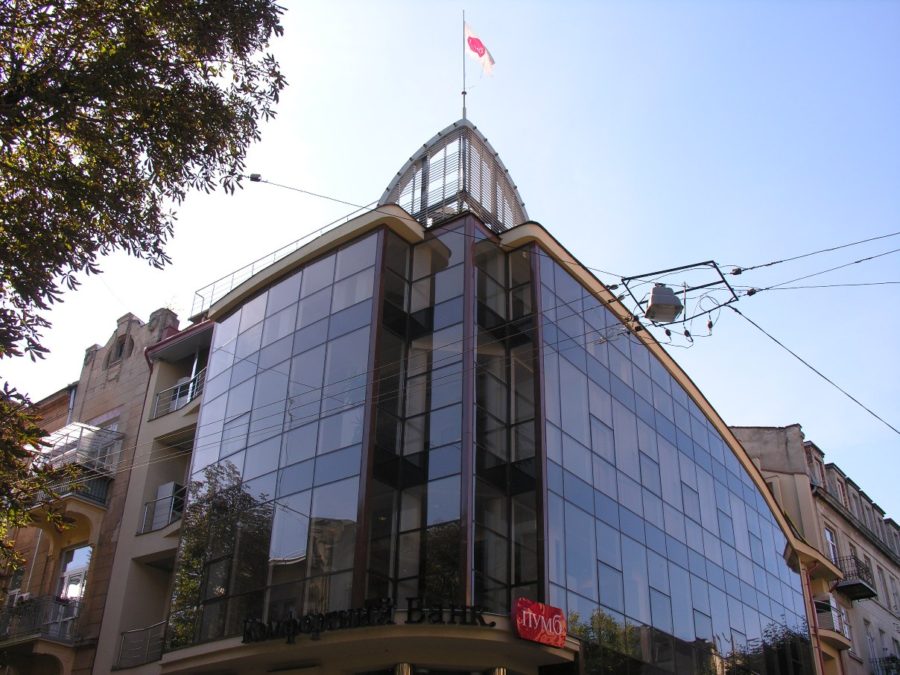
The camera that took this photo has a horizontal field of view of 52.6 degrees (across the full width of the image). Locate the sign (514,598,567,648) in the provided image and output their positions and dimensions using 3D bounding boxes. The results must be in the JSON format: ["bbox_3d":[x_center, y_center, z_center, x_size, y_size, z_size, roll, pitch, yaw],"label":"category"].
[{"bbox_3d":[1.609,5.107,16.298,0.170,0.680,1.180,-24,-38,38],"label":"sign"}]

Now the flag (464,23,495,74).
[{"bbox_3d":[0.813,-7.802,24.586,0.880,1.500,0.300,12,-31,-18],"label":"flag"}]

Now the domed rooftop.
[{"bbox_3d":[0.094,-3.185,24.697,3.520,2.900,3.520,-21,-36,34],"label":"domed rooftop"}]

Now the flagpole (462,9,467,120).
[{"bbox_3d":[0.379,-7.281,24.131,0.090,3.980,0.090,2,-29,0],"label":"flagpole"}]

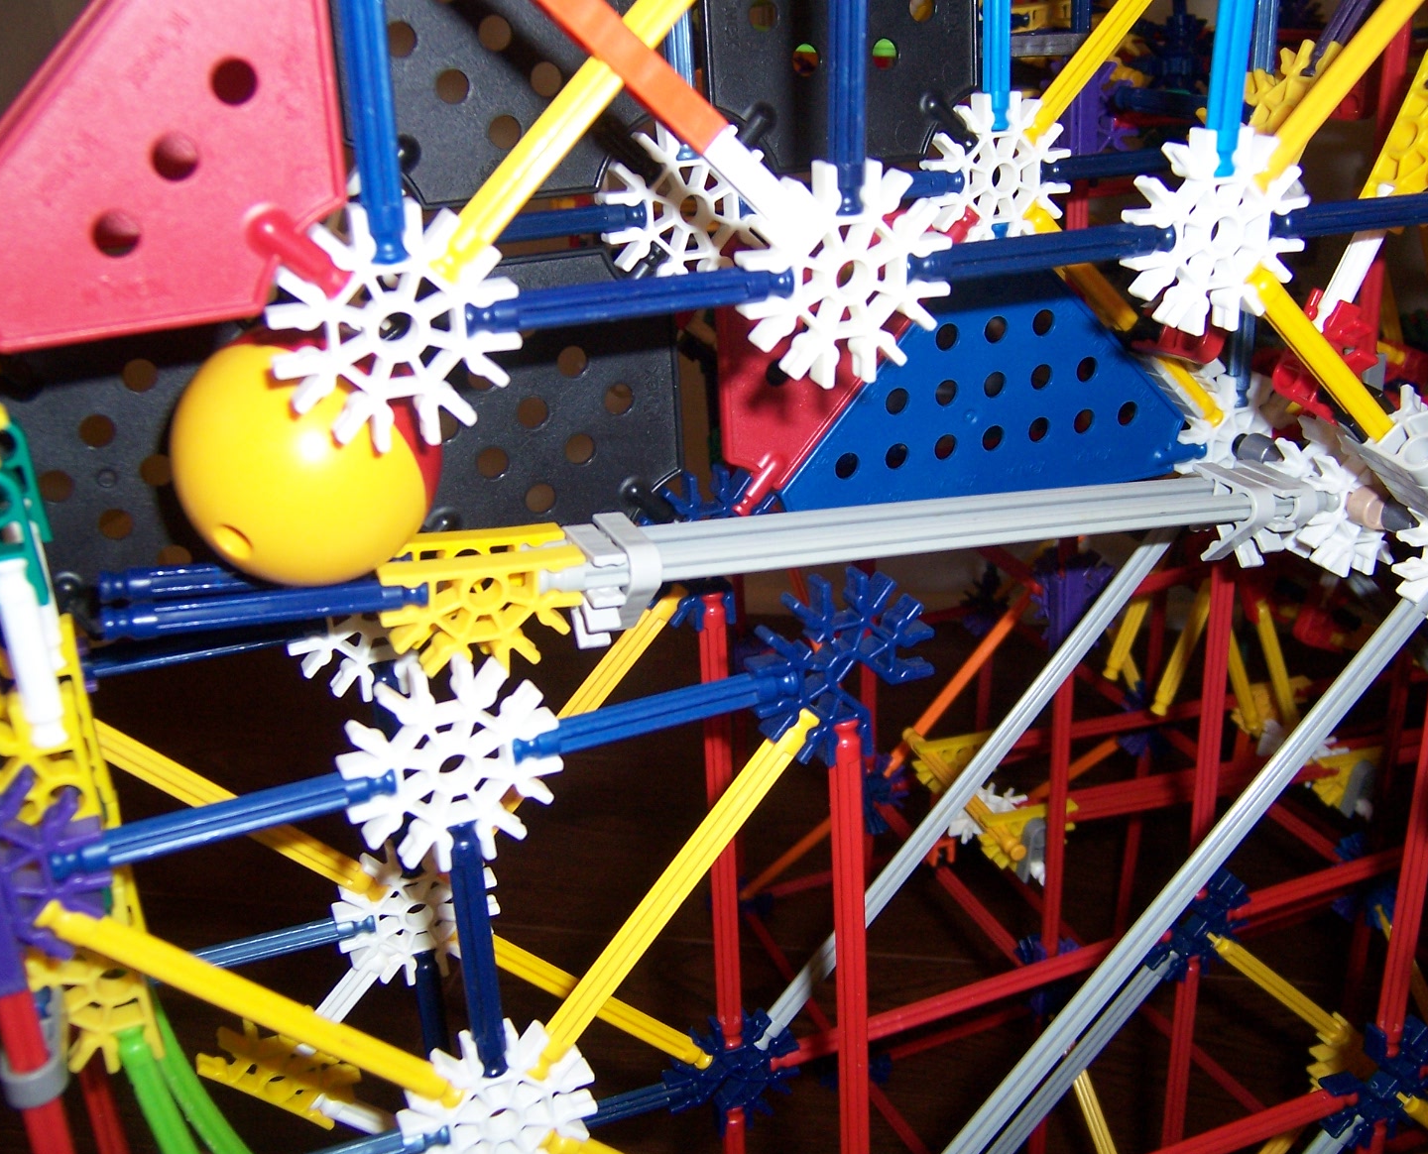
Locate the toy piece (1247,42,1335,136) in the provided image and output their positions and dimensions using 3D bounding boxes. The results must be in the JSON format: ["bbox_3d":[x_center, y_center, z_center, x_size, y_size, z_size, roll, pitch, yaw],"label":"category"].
[{"bbox_3d":[0.137,-0.113,0.364,0.006,0.038,0.023,14,13,-27],"label":"toy piece"}]

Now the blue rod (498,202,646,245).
[{"bbox_3d":[-0.039,-0.069,0.293,0.054,0.006,0.006,-11,22,-19],"label":"blue rod"}]

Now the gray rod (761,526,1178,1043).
[{"bbox_3d":[0.072,0.049,0.386,0.191,0.006,0.006,-51,31,2],"label":"gray rod"}]

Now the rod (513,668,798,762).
[{"bbox_3d":[-0.009,0.025,0.264,0.054,0.006,0.006,-12,22,-21],"label":"rod"}]

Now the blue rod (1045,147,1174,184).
[{"bbox_3d":[0.102,-0.098,0.347,0.054,0.006,0.006,-11,24,-19],"label":"blue rod"}]

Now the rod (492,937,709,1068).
[{"bbox_3d":[-0.031,0.105,0.360,0.006,0.086,0.006,-52,31,0],"label":"rod"}]

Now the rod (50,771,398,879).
[{"bbox_3d":[-0.078,0.039,0.237,0.054,0.006,0.006,-12,22,-21],"label":"rod"}]

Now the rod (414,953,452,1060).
[{"bbox_3d":[-0.065,0.112,0.346,0.006,0.054,0.006,-11,23,-21],"label":"rod"}]

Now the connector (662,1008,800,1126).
[{"bbox_3d":[0.005,0.132,0.390,0.037,0.037,0.006,-11,25,-20],"label":"connector"}]

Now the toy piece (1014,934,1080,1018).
[{"bbox_3d":[0.129,0.152,0.557,0.031,0.038,0.036,-11,23,-21],"label":"toy piece"}]

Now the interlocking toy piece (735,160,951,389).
[{"bbox_3d":[0.023,-0.051,0.242,0.037,0.037,0.006,-11,25,-20],"label":"interlocking toy piece"}]

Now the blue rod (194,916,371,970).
[{"bbox_3d":[-0.102,0.085,0.327,0.054,0.006,0.006,-12,23,-20],"label":"blue rod"}]

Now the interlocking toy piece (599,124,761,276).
[{"bbox_3d":[-0.004,-0.077,0.310,0.038,0.038,0.006,-11,24,-19],"label":"interlocking toy piece"}]

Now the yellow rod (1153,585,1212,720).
[{"bbox_3d":[0.184,0.011,0.557,0.006,0.086,0.006,9,15,-27],"label":"yellow rod"}]

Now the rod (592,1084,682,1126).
[{"bbox_3d":[-0.029,0.142,0.384,0.054,0.006,0.006,-11,24,-19],"label":"rod"}]

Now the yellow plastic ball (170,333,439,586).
[{"bbox_3d":[-0.070,-0.020,0.254,0.044,0.044,0.044,-12,23,-20],"label":"yellow plastic ball"}]

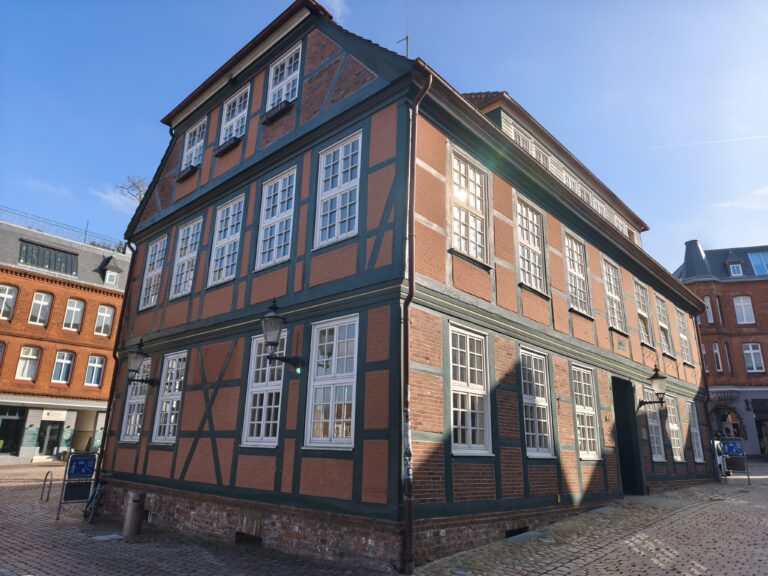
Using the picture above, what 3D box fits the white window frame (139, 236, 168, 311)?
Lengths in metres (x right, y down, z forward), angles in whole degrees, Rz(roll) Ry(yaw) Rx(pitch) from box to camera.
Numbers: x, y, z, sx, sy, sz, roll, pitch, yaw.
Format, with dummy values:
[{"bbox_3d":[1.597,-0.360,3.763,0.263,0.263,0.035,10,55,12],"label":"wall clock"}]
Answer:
[{"bbox_3d":[-6.711,-0.404,14.962,1.226,2.141,0.150,-14,-24,40],"label":"white window frame"}]

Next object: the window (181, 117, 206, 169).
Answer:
[{"bbox_3d":[-5.367,-4.027,14.521,1.144,1.466,0.170,-14,-23,40],"label":"window"}]

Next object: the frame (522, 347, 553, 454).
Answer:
[{"bbox_3d":[3.116,2.336,10.408,0.170,2.116,1.180,-14,-24,41],"label":"frame"}]

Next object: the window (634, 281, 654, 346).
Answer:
[{"bbox_3d":[8.677,0.908,16.996,0.170,2.109,1.230,-14,-24,41],"label":"window"}]

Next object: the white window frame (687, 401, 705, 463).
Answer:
[{"bbox_3d":[11.335,5.221,18.569,0.120,2.098,1.234,-14,-24,41],"label":"white window frame"}]

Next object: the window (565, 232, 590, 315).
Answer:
[{"bbox_3d":[5.008,-0.336,13.132,0.120,1.998,1.193,-14,-24,41],"label":"window"}]

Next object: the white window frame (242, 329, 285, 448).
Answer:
[{"bbox_3d":[-2.337,1.983,10.117,1.227,2.199,0.150,-14,-24,40],"label":"white window frame"}]

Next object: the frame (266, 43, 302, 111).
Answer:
[{"bbox_3d":[-2.380,-4.887,12.144,1.284,1.601,0.120,-14,-24,41],"label":"frame"}]

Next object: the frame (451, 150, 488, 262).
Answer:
[{"bbox_3d":[1.706,-1.574,10.069,0.150,2.156,1.250,-14,-24,41],"label":"frame"}]

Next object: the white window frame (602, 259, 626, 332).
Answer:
[{"bbox_3d":[6.730,0.258,14.983,0.170,2.109,1.230,-14,-24,41],"label":"white window frame"}]

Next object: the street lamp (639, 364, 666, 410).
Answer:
[{"bbox_3d":[8.145,2.974,15.407,0.880,1.280,0.480,-14,-24,41],"label":"street lamp"}]

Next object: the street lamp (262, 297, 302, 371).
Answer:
[{"bbox_3d":[-1.762,0.789,8.969,0.465,1.178,0.915,-14,-24,41],"label":"street lamp"}]

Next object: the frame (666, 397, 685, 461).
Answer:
[{"bbox_3d":[10.158,4.899,17.833,0.150,2.201,1.243,-14,-24,41],"label":"frame"}]

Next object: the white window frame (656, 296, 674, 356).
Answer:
[{"bbox_3d":[9.946,1.398,18.079,0.120,1.998,1.193,-14,-24,41],"label":"white window frame"}]

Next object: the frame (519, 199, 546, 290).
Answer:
[{"bbox_3d":[3.301,-0.913,11.444,0.170,2.109,1.230,-14,-24,41],"label":"frame"}]

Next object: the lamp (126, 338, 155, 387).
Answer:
[{"bbox_3d":[-6.076,1.860,12.867,0.465,1.208,0.915,-14,-24,41],"label":"lamp"}]

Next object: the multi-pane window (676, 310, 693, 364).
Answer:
[{"bbox_3d":[11.551,1.961,19.687,0.120,1.998,1.193,-14,-24,41],"label":"multi-pane window"}]

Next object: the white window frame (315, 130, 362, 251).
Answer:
[{"bbox_3d":[-0.837,-1.805,9.552,1.165,2.116,0.170,-14,-23,40],"label":"white window frame"}]

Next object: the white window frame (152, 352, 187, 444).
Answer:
[{"bbox_3d":[-5.039,2.585,12.117,1.180,2.116,0.170,-14,-23,40],"label":"white window frame"}]

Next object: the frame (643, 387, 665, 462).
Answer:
[{"bbox_3d":[8.178,4.102,15.410,0.120,2.122,1.229,-14,-24,41],"label":"frame"}]

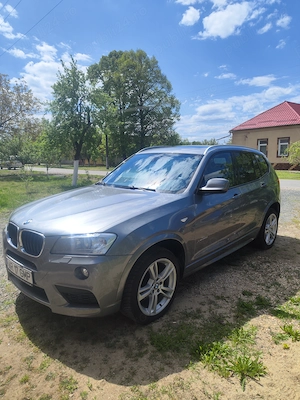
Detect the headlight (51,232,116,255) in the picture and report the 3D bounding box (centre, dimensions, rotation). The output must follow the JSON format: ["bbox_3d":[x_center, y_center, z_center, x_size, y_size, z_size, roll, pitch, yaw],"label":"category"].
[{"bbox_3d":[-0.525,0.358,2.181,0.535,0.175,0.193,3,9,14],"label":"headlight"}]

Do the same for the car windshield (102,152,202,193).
[{"bbox_3d":[0.017,-0.394,3.596,1.370,0.150,0.820,9,45,42],"label":"car windshield"}]

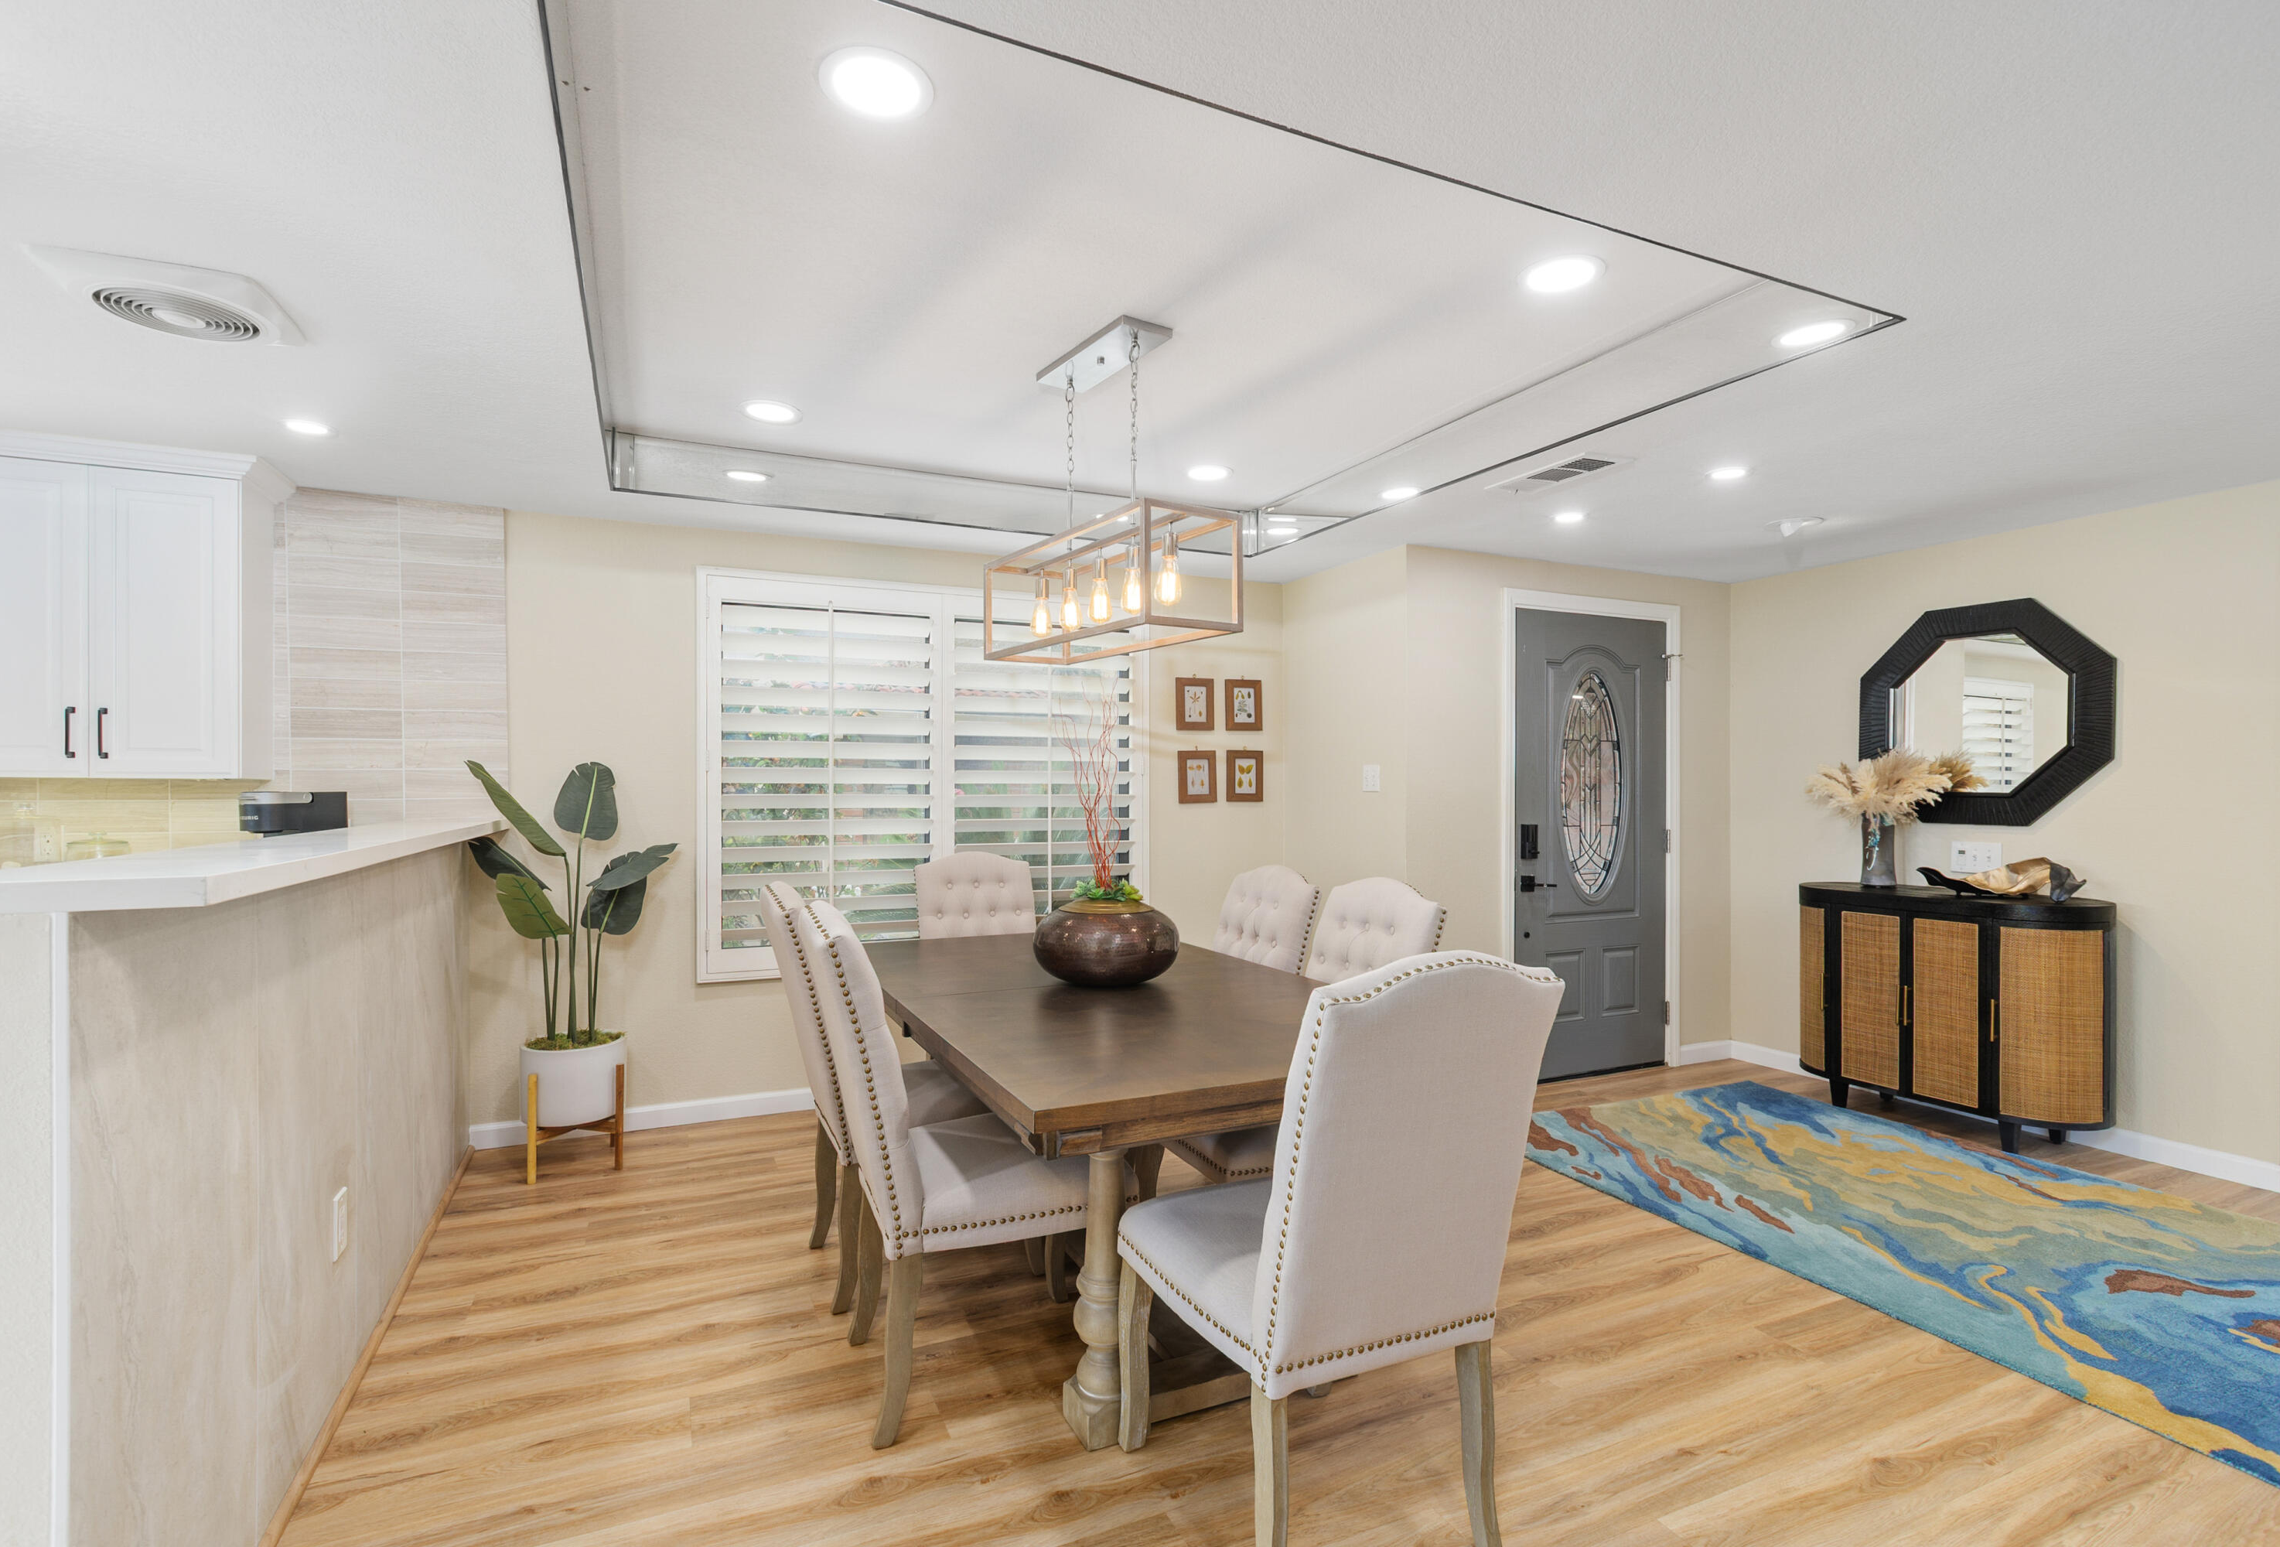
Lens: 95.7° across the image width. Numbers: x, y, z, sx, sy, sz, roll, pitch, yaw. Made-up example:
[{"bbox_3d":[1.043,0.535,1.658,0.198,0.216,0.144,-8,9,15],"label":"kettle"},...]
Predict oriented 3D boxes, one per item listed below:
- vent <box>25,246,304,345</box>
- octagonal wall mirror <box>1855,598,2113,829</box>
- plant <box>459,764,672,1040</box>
[{"bbox_3d":[-1.976,-0.956,2.123,0.335,0.045,0.335,0,-1,-25],"label":"vent"},{"bbox_3d":[3.255,-0.224,4.009,0.045,0.848,0.854,0,-1,-25],"label":"octagonal wall mirror"},{"bbox_3d":[-1.923,0.442,3.506,0.615,0.983,0.500,0,-1,-25],"label":"plant"}]

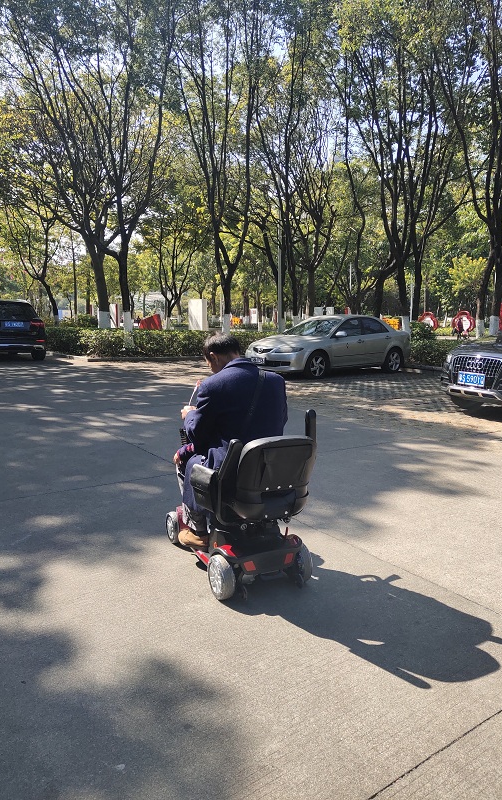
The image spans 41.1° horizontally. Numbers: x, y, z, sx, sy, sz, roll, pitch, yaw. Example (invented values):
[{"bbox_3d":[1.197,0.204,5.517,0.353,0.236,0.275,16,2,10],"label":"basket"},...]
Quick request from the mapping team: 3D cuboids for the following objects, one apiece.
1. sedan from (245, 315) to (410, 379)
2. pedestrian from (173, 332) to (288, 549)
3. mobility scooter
[{"bbox_3d":[1.973,-1.332,16.127,4.670,1.430,1.780,-7,10,-40],"label":"sedan"},{"bbox_3d":[-0.111,0.283,3.758,0.530,1.220,0.740,-4,8,-27],"label":"pedestrian"},{"bbox_3d":[-0.099,0.494,3.839,0.570,0.920,1.180,-4,8,-22],"label":"mobility scooter"}]

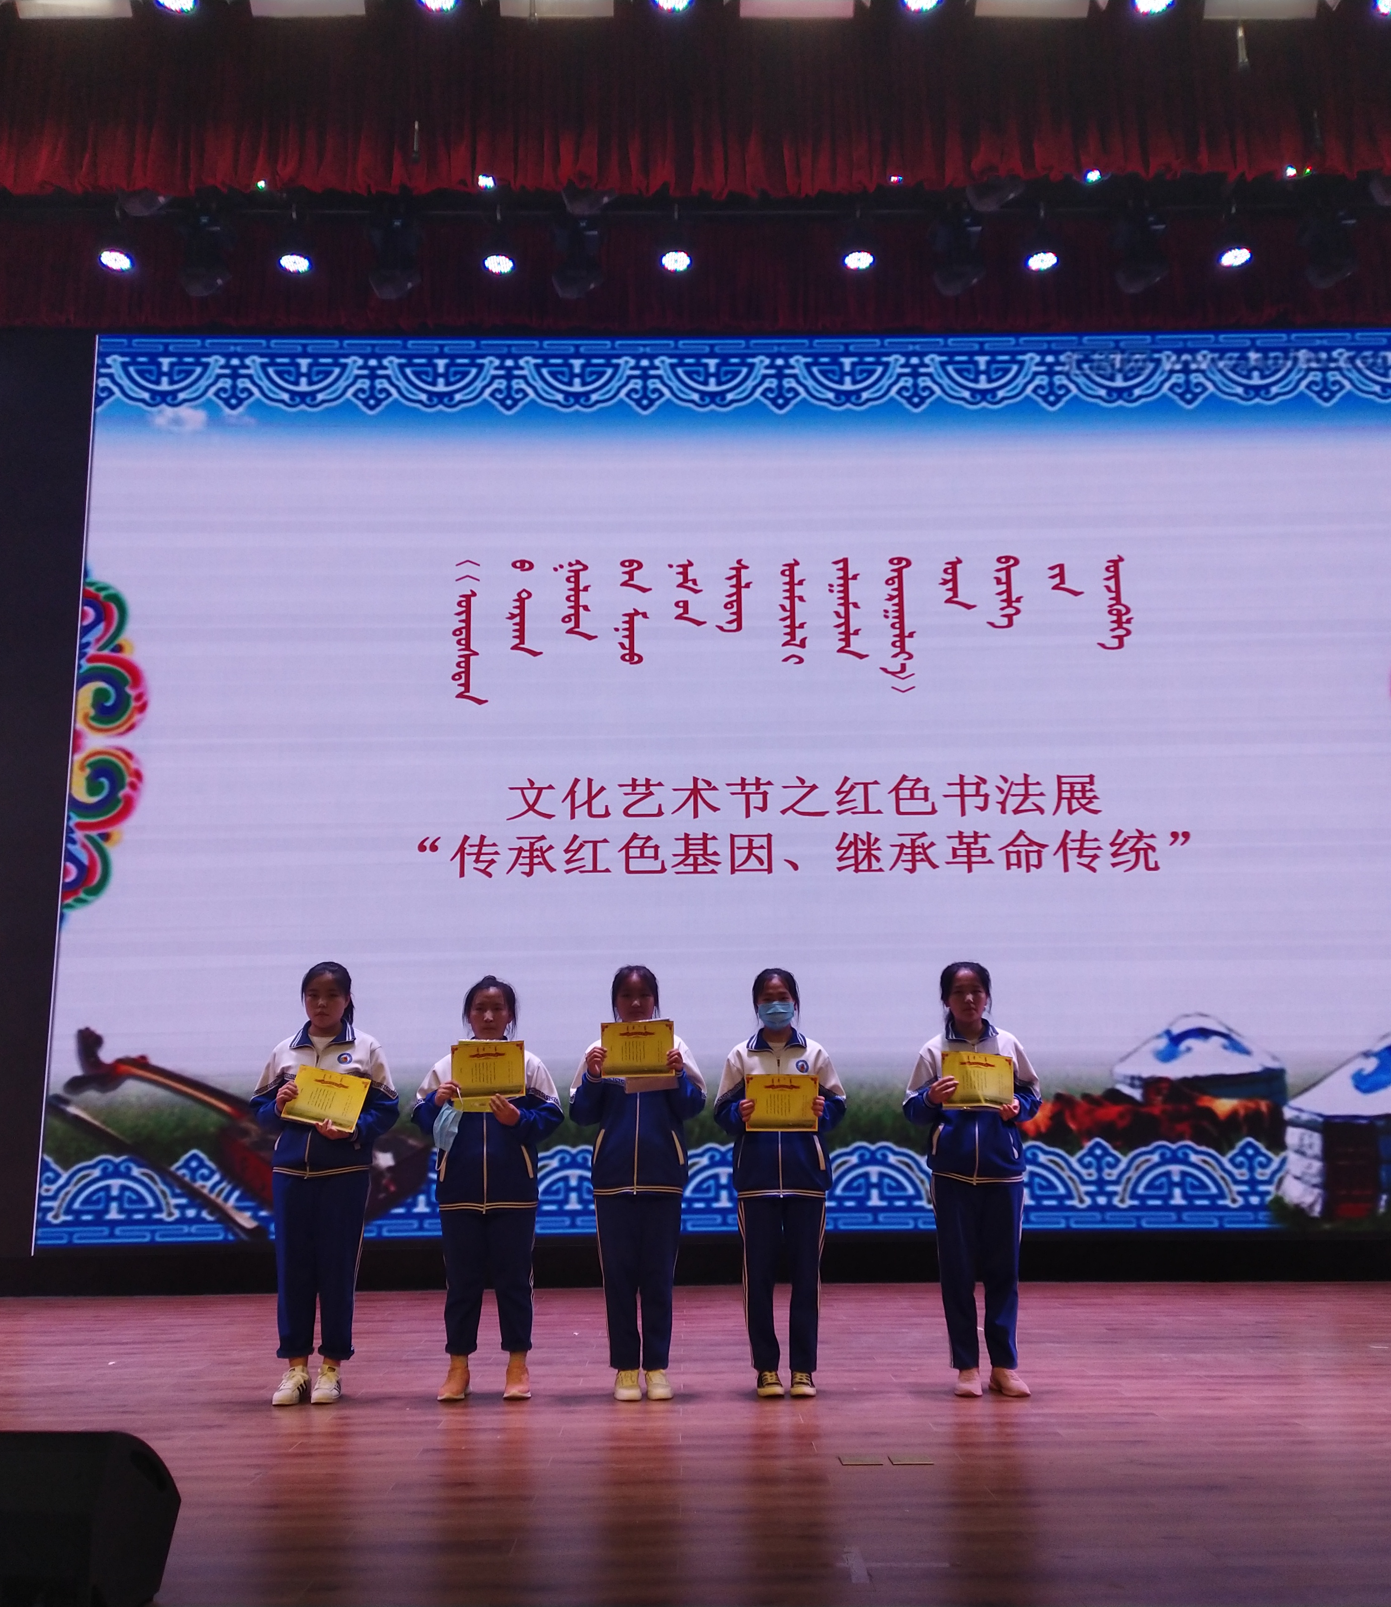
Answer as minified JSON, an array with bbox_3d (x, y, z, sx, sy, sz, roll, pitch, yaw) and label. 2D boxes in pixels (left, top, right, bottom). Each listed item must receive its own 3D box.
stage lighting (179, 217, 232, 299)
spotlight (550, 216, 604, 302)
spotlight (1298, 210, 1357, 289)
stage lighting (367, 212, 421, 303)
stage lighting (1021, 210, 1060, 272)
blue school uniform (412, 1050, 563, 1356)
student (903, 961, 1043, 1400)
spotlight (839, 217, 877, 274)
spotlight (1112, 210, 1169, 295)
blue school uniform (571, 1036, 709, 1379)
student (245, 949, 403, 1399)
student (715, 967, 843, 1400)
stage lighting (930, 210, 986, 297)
[{"bbox_3d":[-3.123,-3.526,10.293,0.330,0.490,0.300,0,-12,-1],"label":"stage lighting"},{"bbox_3d":[-0.751,-3.519,10.317,0.330,0.490,0.300,0,-12,-1],"label":"spotlight"},{"bbox_3d":[4.109,-3.600,10.451,0.361,0.528,0.360,-1,-12,0],"label":"spotlight"},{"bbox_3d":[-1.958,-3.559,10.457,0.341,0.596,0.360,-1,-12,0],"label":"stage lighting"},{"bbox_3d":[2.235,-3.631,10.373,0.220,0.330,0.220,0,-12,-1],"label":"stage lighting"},{"bbox_3d":[-0.806,1.537,6.229,0.554,1.140,0.380,-1,-12,0],"label":"blue school uniform"},{"bbox_3d":[1.065,1.423,6.197,0.514,1.612,0.400,-1,-12,4],"label":"student"},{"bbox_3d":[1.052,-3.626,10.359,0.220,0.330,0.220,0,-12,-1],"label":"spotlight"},{"bbox_3d":[2.864,-3.566,10.366,0.330,0.490,0.300,0,-12,-1],"label":"spotlight"},{"bbox_3d":[-0.225,1.520,6.180,0.494,1.249,0.370,-1,-12,3],"label":"blue school uniform"},{"bbox_3d":[-1.424,1.433,6.201,0.557,1.645,0.420,-2,-12,6],"label":"student"},{"bbox_3d":[0.324,1.420,6.113,0.482,1.606,0.380,0,-12,-1],"label":"student"},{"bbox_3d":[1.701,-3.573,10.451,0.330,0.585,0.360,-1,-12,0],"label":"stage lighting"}]

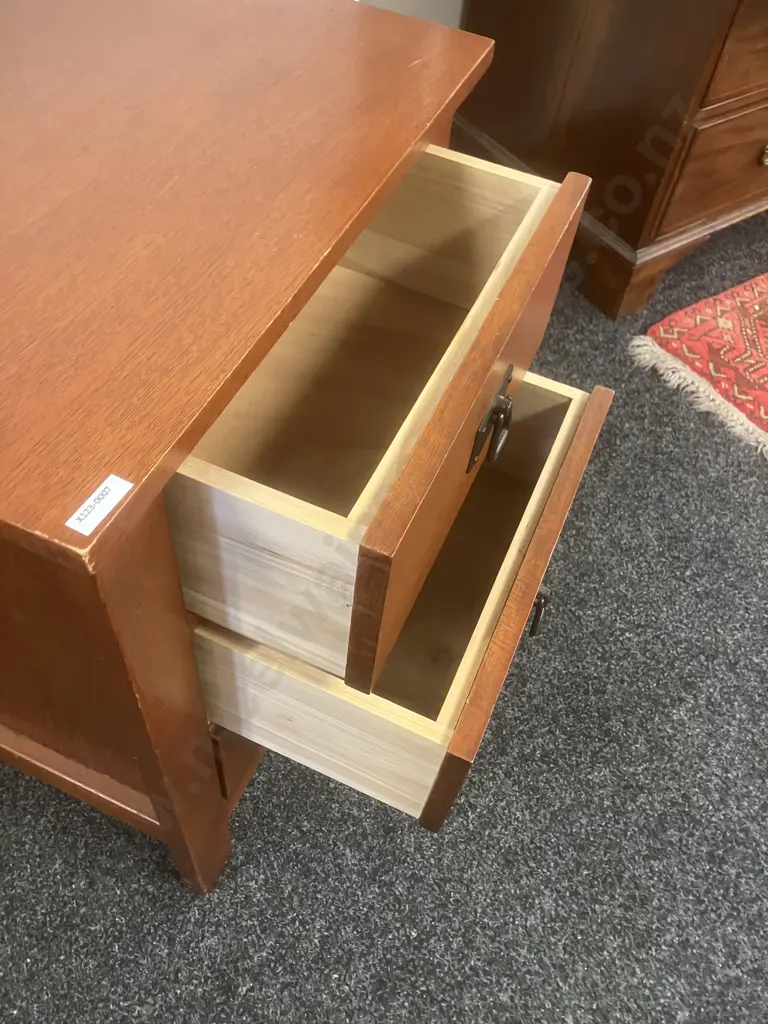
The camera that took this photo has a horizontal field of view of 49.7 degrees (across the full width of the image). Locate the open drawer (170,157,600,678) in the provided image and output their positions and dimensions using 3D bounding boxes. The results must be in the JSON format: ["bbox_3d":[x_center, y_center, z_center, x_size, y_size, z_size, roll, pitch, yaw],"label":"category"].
[{"bbox_3d":[-0.095,-0.135,0.618,0.370,0.164,0.384,22,55,10],"label":"open drawer"}]

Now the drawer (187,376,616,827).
[{"bbox_3d":[-0.040,0.009,0.760,0.370,0.166,0.384,22,55,10],"label":"drawer"}]

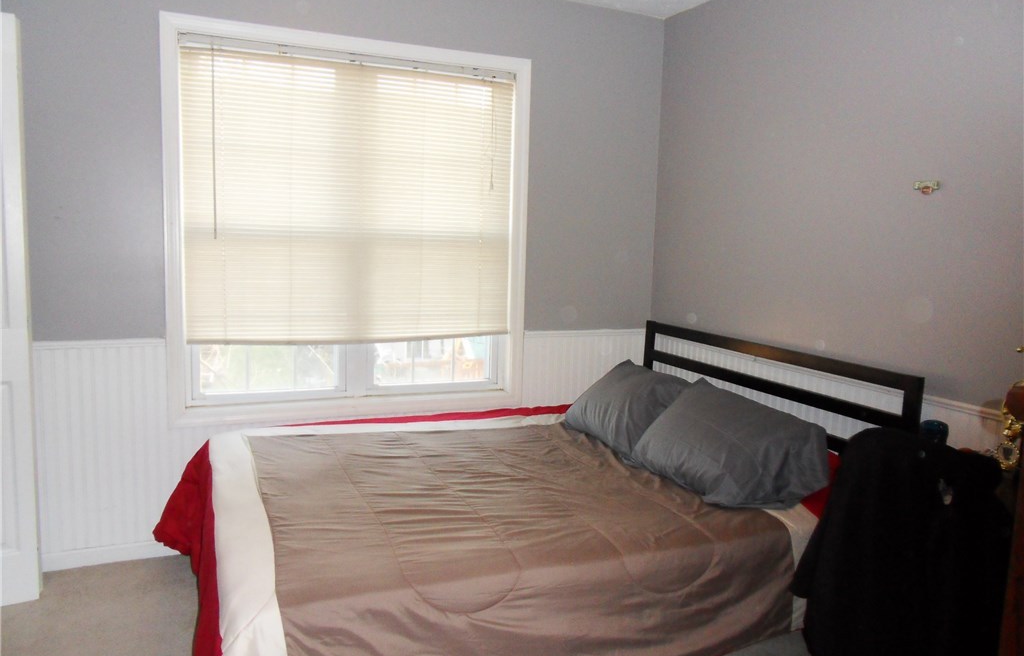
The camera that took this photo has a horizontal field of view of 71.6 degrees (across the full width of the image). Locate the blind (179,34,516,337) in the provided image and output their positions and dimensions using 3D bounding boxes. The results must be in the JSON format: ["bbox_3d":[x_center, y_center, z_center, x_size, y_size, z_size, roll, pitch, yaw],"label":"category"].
[{"bbox_3d":[-0.660,-0.557,3.104,1.418,1.218,0.050,-1,7,-23],"label":"blind"}]

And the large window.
[{"bbox_3d":[-0.665,-0.423,3.134,1.558,1.627,0.100,-1,7,-23],"label":"large window"}]

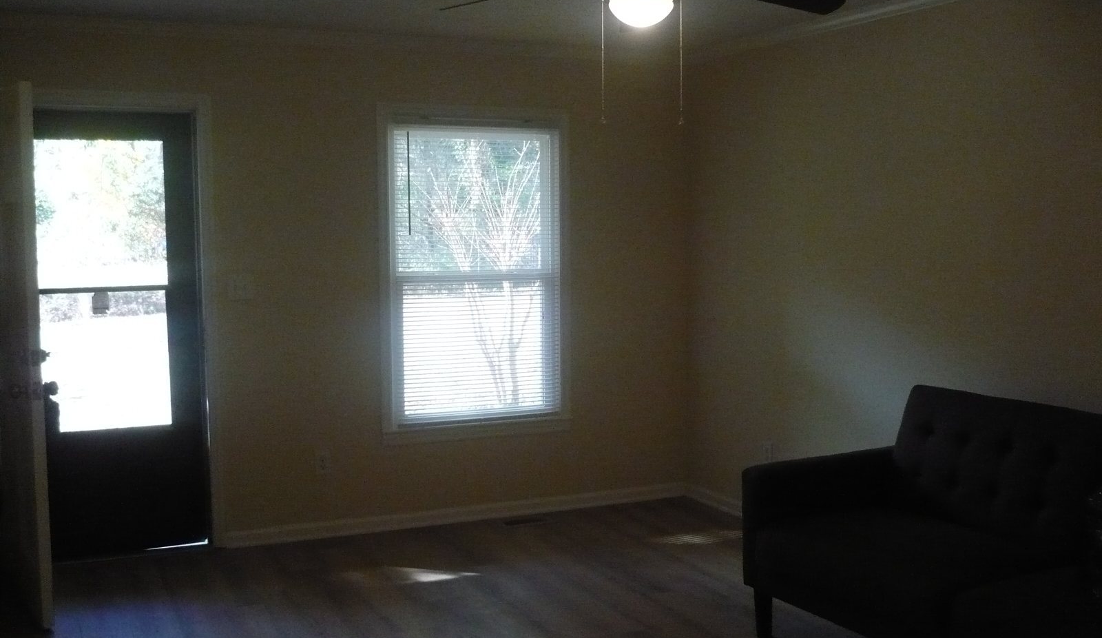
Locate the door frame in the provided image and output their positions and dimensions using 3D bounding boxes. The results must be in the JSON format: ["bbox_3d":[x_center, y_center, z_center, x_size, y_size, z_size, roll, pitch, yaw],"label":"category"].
[{"bbox_3d":[-2.034,0.049,5.014,1.023,2.112,0.130,-2,5,-23],"label":"door frame"}]

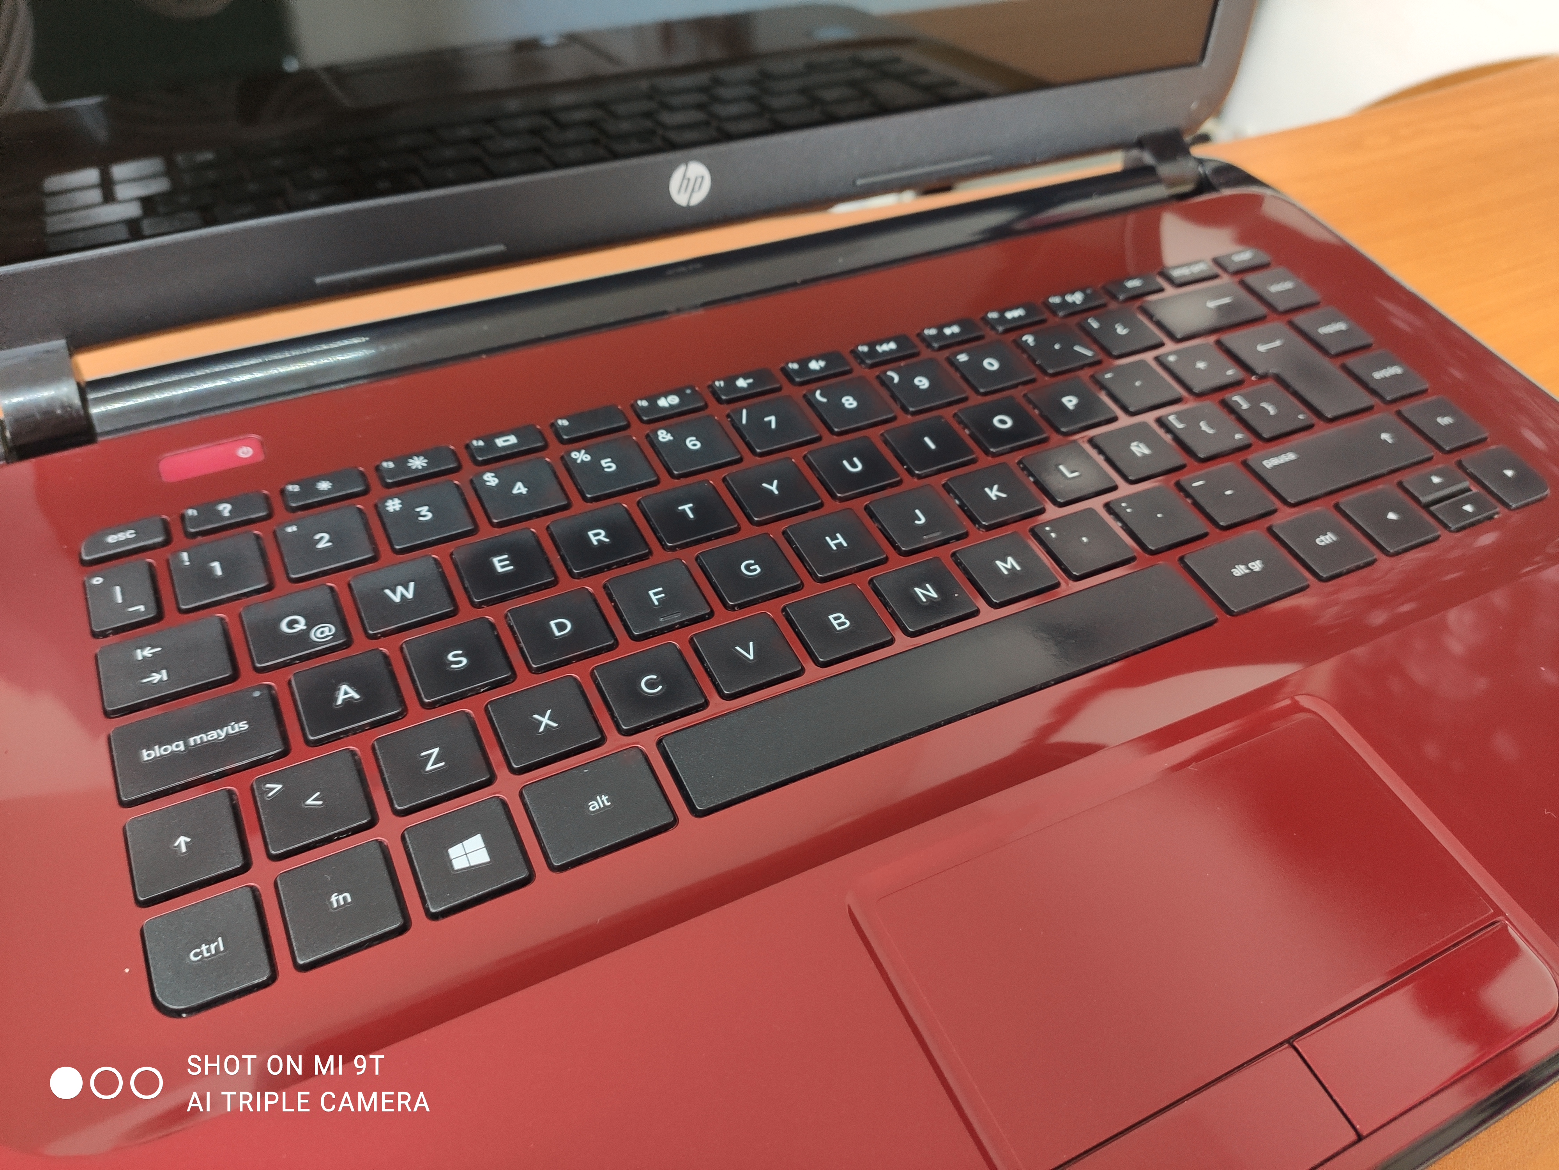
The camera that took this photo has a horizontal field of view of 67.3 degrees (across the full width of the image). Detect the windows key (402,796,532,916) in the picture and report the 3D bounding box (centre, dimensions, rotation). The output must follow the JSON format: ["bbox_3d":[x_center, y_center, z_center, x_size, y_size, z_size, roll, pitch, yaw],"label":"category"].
[{"bbox_3d":[-0.047,0.041,0.177,0.016,0.003,0.016,-17,52,-21],"label":"windows key"}]

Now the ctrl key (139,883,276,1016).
[{"bbox_3d":[-0.080,0.051,0.164,0.016,0.003,0.016,-17,52,-21],"label":"ctrl key"}]

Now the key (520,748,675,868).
[{"bbox_3d":[-0.028,0.035,0.184,0.020,0.003,0.016,-17,52,-21],"label":"key"}]

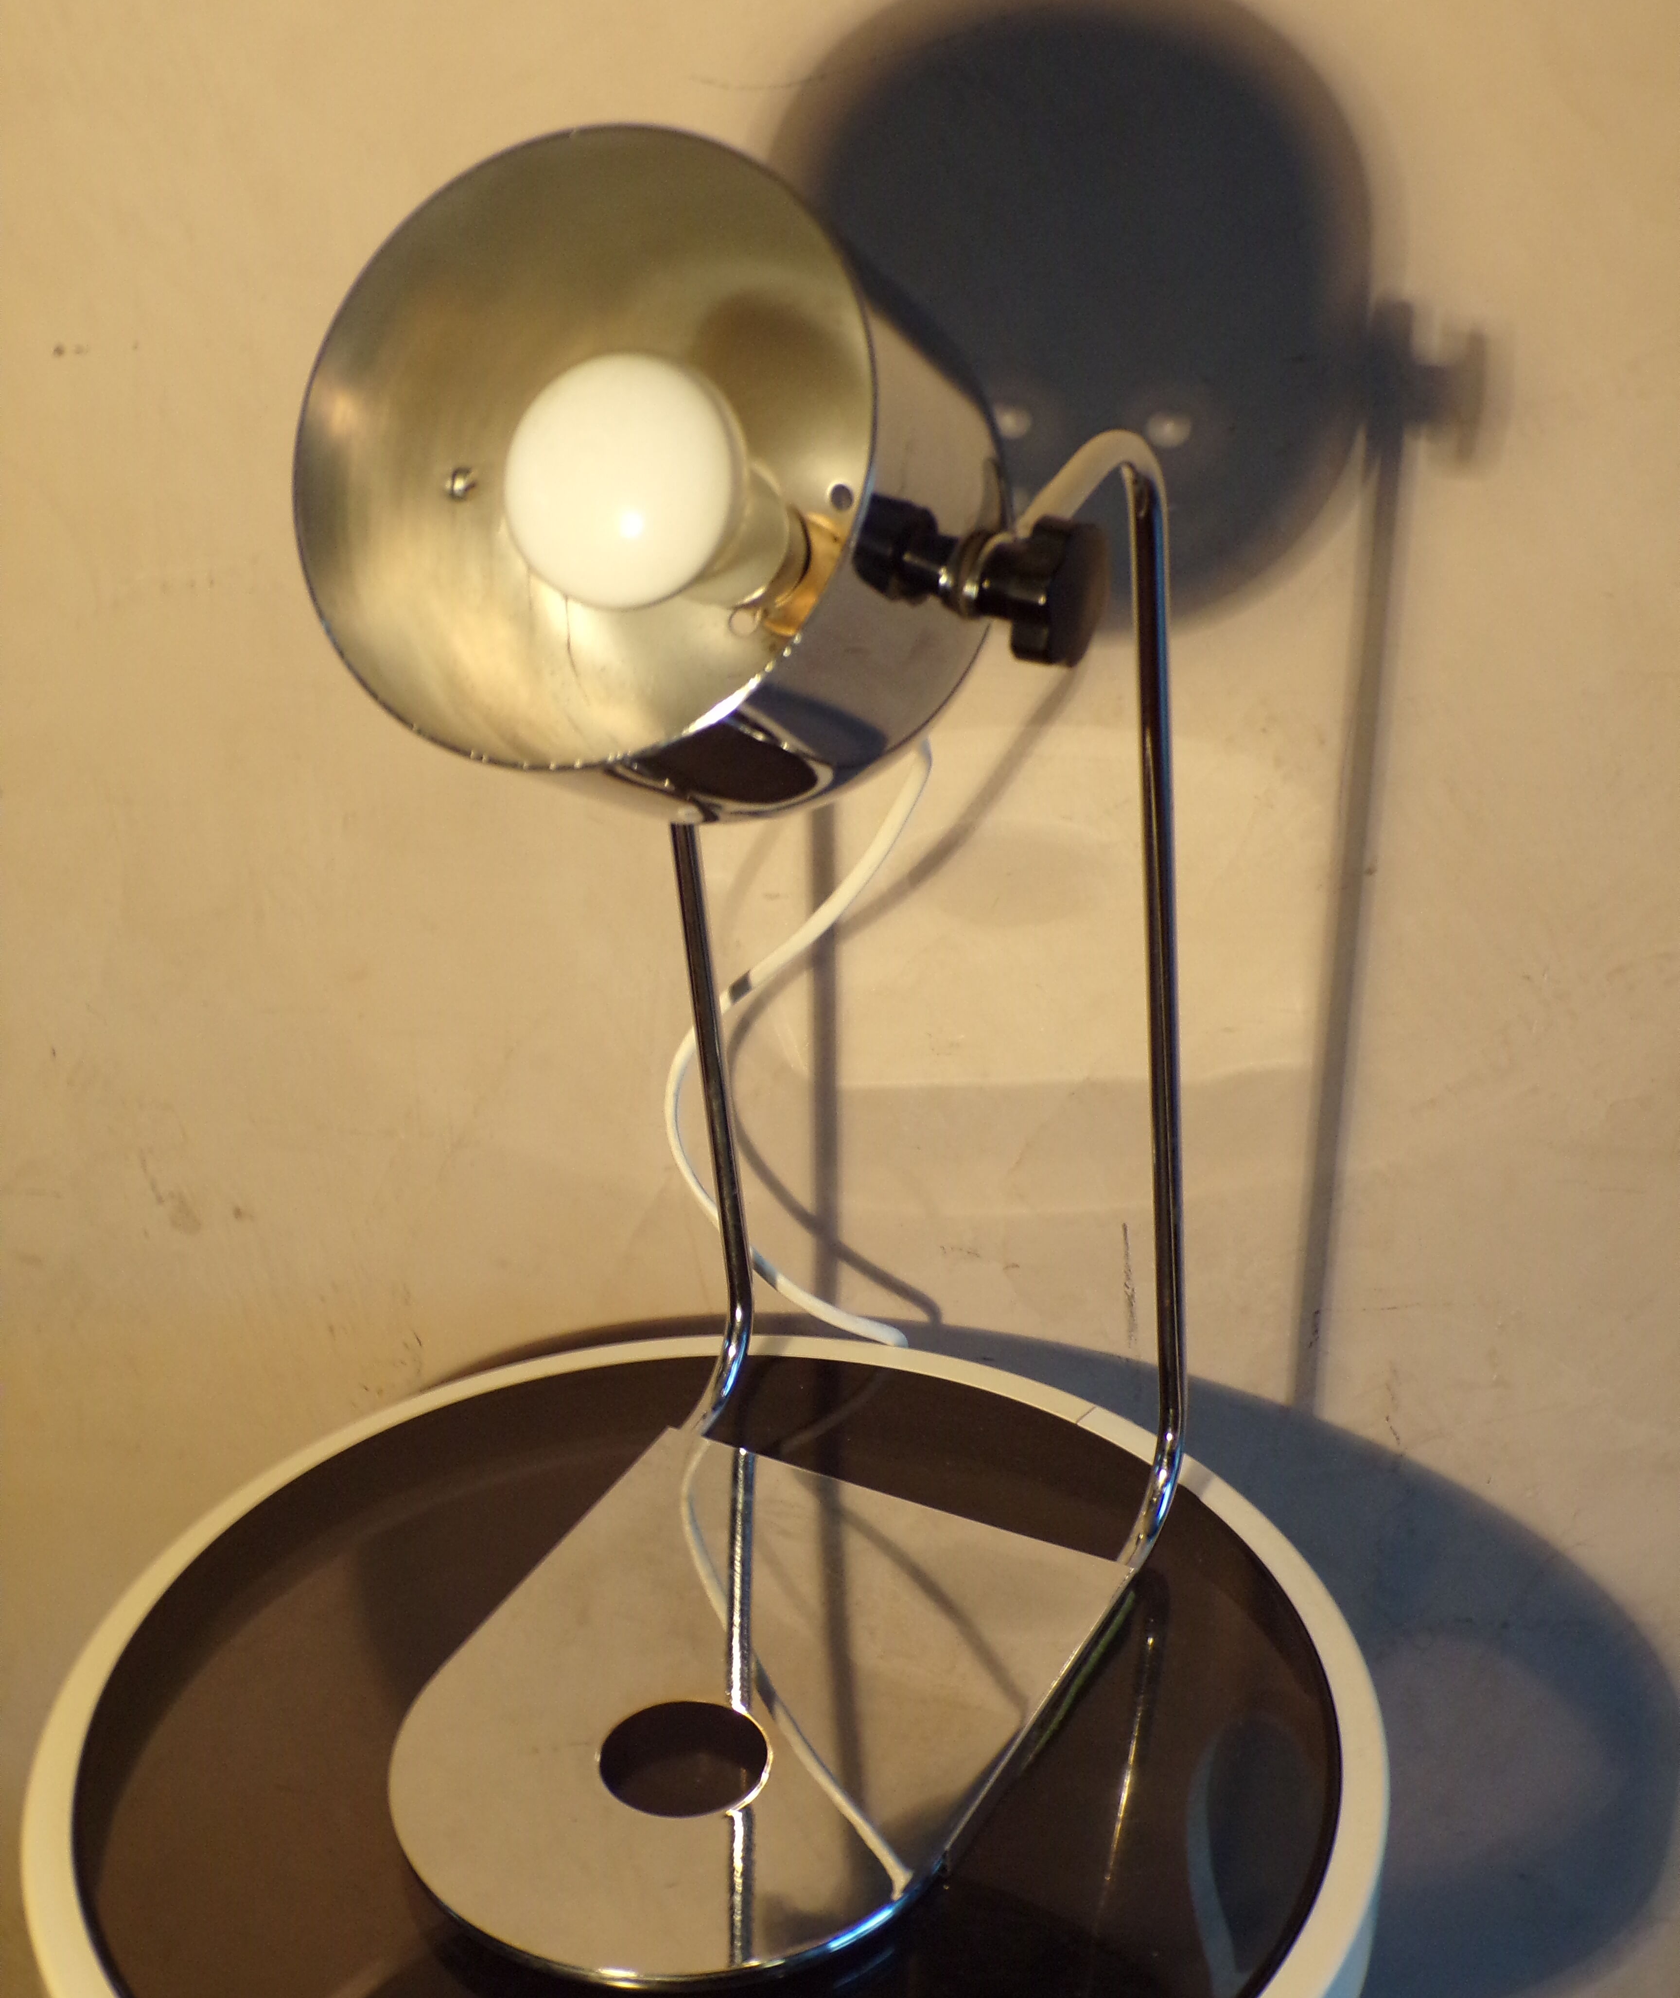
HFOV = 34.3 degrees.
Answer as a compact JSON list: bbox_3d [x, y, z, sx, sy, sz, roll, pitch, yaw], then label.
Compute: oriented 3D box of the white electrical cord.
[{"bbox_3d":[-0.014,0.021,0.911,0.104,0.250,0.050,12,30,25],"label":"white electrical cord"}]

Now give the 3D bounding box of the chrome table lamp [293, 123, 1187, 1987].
[{"bbox_3d":[-0.021,0.004,0.717,0.203,0.459,0.262,12,30,25],"label":"chrome table lamp"}]

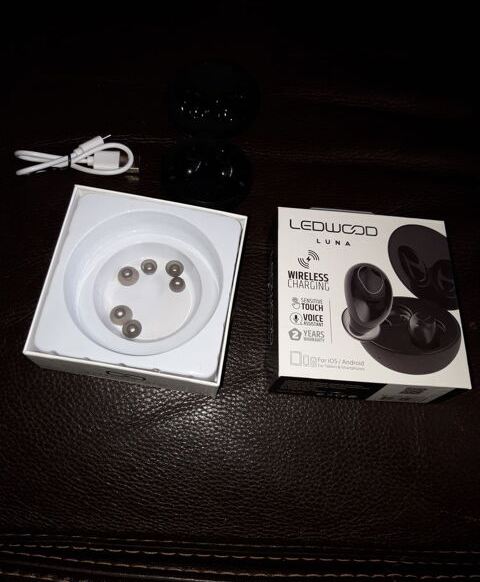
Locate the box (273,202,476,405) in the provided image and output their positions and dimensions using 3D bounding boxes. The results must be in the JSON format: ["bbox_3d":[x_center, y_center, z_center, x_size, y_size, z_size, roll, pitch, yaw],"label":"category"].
[{"bbox_3d":[0.075,0.010,0.309,0.109,0.048,0.108,4,68,-5],"label":"box"}]

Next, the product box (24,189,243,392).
[{"bbox_3d":[-0.059,0.000,0.303,0.109,0.039,0.109,10,67,-3],"label":"product box"}]

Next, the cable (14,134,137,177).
[{"bbox_3d":[-0.119,-0.095,0.350,0.084,0.010,0.036,-15,71,-12],"label":"cable"}]

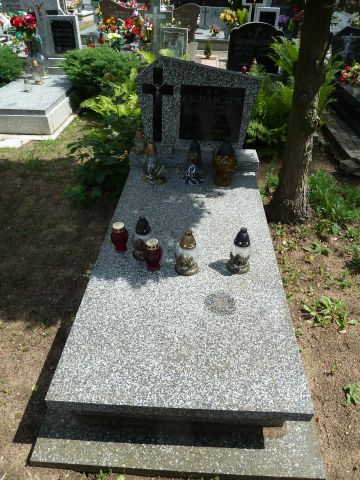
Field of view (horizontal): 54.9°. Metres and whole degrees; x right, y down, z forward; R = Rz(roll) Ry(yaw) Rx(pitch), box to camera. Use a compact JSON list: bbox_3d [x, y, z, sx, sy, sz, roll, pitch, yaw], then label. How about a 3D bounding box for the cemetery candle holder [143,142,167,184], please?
[{"bbox_3d":[-0.168,-0.516,2.341,0.145,0.275,0.135,1,39,3],"label":"cemetery candle holder"}]

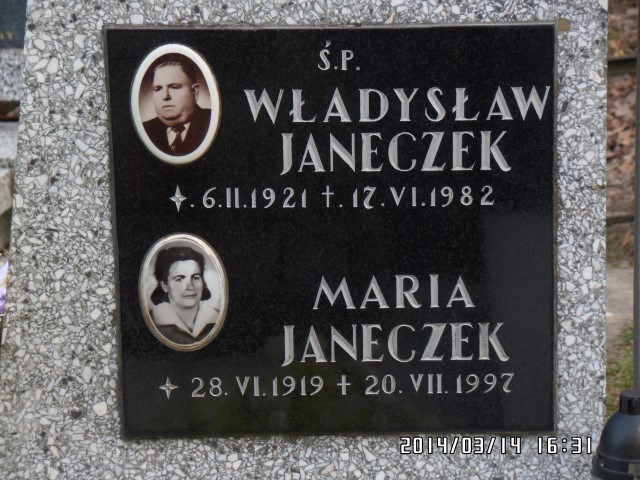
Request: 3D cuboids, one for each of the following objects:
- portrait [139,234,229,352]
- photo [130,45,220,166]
[{"bbox_3d":[-0.139,0.054,2.659,0.090,0.121,0.010,-1,15,2],"label":"portrait"},{"bbox_3d":[-0.144,-0.136,2.607,0.090,0.123,0.010,-1,15,2],"label":"photo"}]

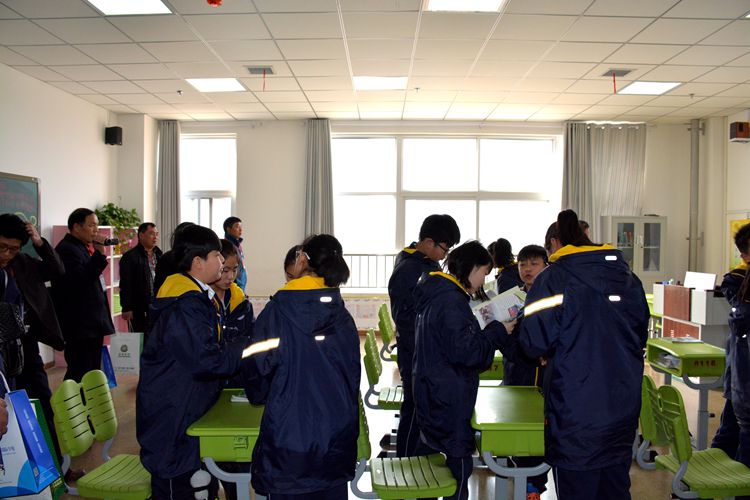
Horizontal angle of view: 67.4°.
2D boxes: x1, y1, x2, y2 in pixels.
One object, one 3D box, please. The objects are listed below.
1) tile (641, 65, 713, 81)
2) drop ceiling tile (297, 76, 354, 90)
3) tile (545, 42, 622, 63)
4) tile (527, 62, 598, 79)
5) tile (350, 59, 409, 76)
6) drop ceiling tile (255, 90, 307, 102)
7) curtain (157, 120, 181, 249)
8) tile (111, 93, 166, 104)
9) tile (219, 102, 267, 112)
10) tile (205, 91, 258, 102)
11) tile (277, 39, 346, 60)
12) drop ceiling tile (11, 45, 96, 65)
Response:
[{"bbox_3d":[3.016,-1.780,5.646,0.600,0.025,0.600,0,2,1],"label":"tile"},{"bbox_3d":[-0.534,-1.846,6.253,0.600,0.020,0.600,0,2,1],"label":"drop ceiling tile"},{"bbox_3d":[1.848,-1.775,5.040,0.600,0.020,0.600,0,2,1],"label":"tile"},{"bbox_3d":[1.857,-1.813,5.621,0.600,0.020,0.600,0,2,1],"label":"tile"},{"bbox_3d":[0.056,-1.832,5.648,0.600,0.025,0.600,0,2,1],"label":"tile"},{"bbox_3d":[-1.131,-1.870,6.857,0.600,0.020,0.600,0,2,1],"label":"drop ceiling tile"},{"bbox_3d":[-2.983,-0.472,8.140,0.340,2.800,0.150,0,2,1],"label":"curtain"},{"bbox_3d":[-2.926,-1.879,6.886,0.600,0.020,0.600,0,2,1],"label":"tile"},{"bbox_3d":[-1.724,-1.900,7.469,0.600,0.025,0.600,0,2,1],"label":"tile"},{"bbox_3d":[-1.732,-1.874,6.863,0.600,0.020,0.600,0,2,1],"label":"tile"},{"bbox_3d":[-0.554,-1.805,5.049,0.600,0.020,0.600,0,2,1],"label":"tile"},{"bbox_3d":[-2.950,-1.812,5.087,0.600,0.020,0.600,0,2,1],"label":"drop ceiling tile"}]

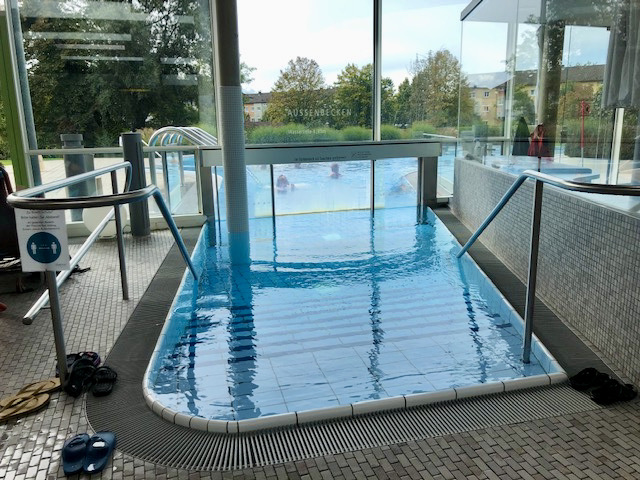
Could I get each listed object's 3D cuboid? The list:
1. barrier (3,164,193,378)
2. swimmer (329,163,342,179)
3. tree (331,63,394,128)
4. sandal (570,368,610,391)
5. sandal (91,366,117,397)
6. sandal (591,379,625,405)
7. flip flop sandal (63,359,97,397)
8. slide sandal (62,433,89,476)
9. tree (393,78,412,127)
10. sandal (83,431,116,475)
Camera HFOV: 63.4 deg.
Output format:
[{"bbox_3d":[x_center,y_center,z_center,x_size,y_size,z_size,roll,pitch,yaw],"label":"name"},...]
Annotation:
[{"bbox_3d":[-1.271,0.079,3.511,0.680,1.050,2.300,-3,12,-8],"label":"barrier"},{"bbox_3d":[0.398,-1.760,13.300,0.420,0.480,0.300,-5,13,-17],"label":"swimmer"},{"bbox_3d":[4.676,-14.951,56.136,6.970,7.980,6.500,-1,12,0],"label":"tree"},{"bbox_3d":[1.339,0.673,2.568,0.250,0.075,0.100,-7,13,-23],"label":"sandal"},{"bbox_3d":[-1.113,0.707,2.667,0.100,0.070,0.260,-5,13,-17],"label":"sandal"},{"bbox_3d":[1.383,0.704,2.421,0.250,0.075,0.100,-6,13,-21],"label":"sandal"},{"bbox_3d":[-1.258,0.701,2.695,0.100,0.075,0.275,-4,12,-15],"label":"flip flop sandal"},{"bbox_3d":[-0.980,0.832,2.068,0.095,0.070,0.245,-5,13,-18],"label":"slide sandal"},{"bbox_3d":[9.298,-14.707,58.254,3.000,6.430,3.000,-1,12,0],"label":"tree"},{"bbox_3d":[-0.880,0.828,2.075,0.100,0.070,0.245,-3,12,-10],"label":"sandal"}]

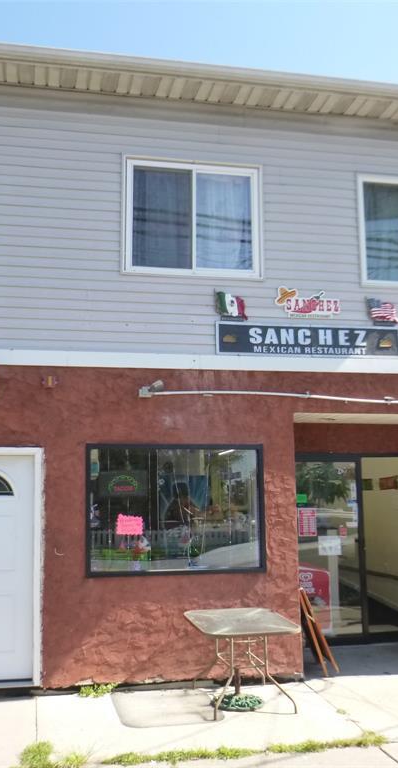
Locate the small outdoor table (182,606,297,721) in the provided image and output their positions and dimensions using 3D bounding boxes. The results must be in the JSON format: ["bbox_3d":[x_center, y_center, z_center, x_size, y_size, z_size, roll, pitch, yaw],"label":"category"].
[{"bbox_3d":[0.342,2.450,6.540,0.830,0.700,1.030,1,-8,-12],"label":"small outdoor table"}]

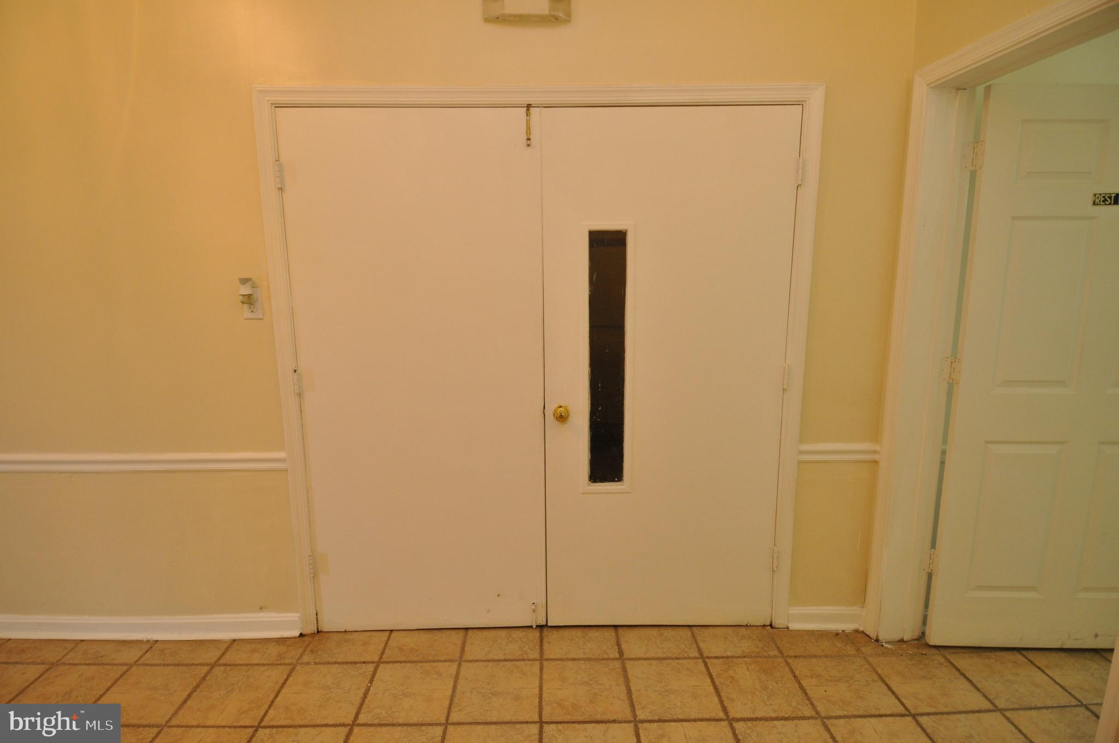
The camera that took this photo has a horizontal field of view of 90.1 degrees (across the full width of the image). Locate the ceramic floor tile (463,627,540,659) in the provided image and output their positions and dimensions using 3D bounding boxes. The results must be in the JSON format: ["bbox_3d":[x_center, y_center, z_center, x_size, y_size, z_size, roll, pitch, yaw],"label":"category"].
[{"bbox_3d":[-0.224,1.093,2.243,0.296,0.010,0.208,0,9,-1],"label":"ceramic floor tile"}]

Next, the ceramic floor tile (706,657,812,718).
[{"bbox_3d":[0.706,1.123,1.992,0.296,0.010,0.296,0,9,-1],"label":"ceramic floor tile"}]

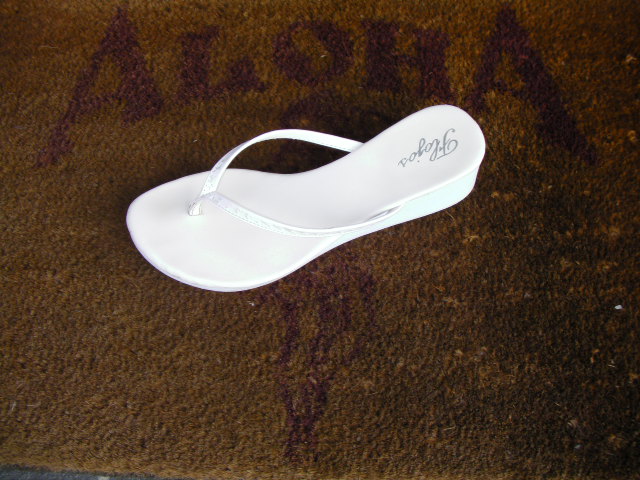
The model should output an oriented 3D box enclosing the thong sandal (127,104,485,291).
[{"bbox_3d":[-0.007,-0.028,0.476,0.250,0.060,0.094,-11,65,-5],"label":"thong sandal"}]

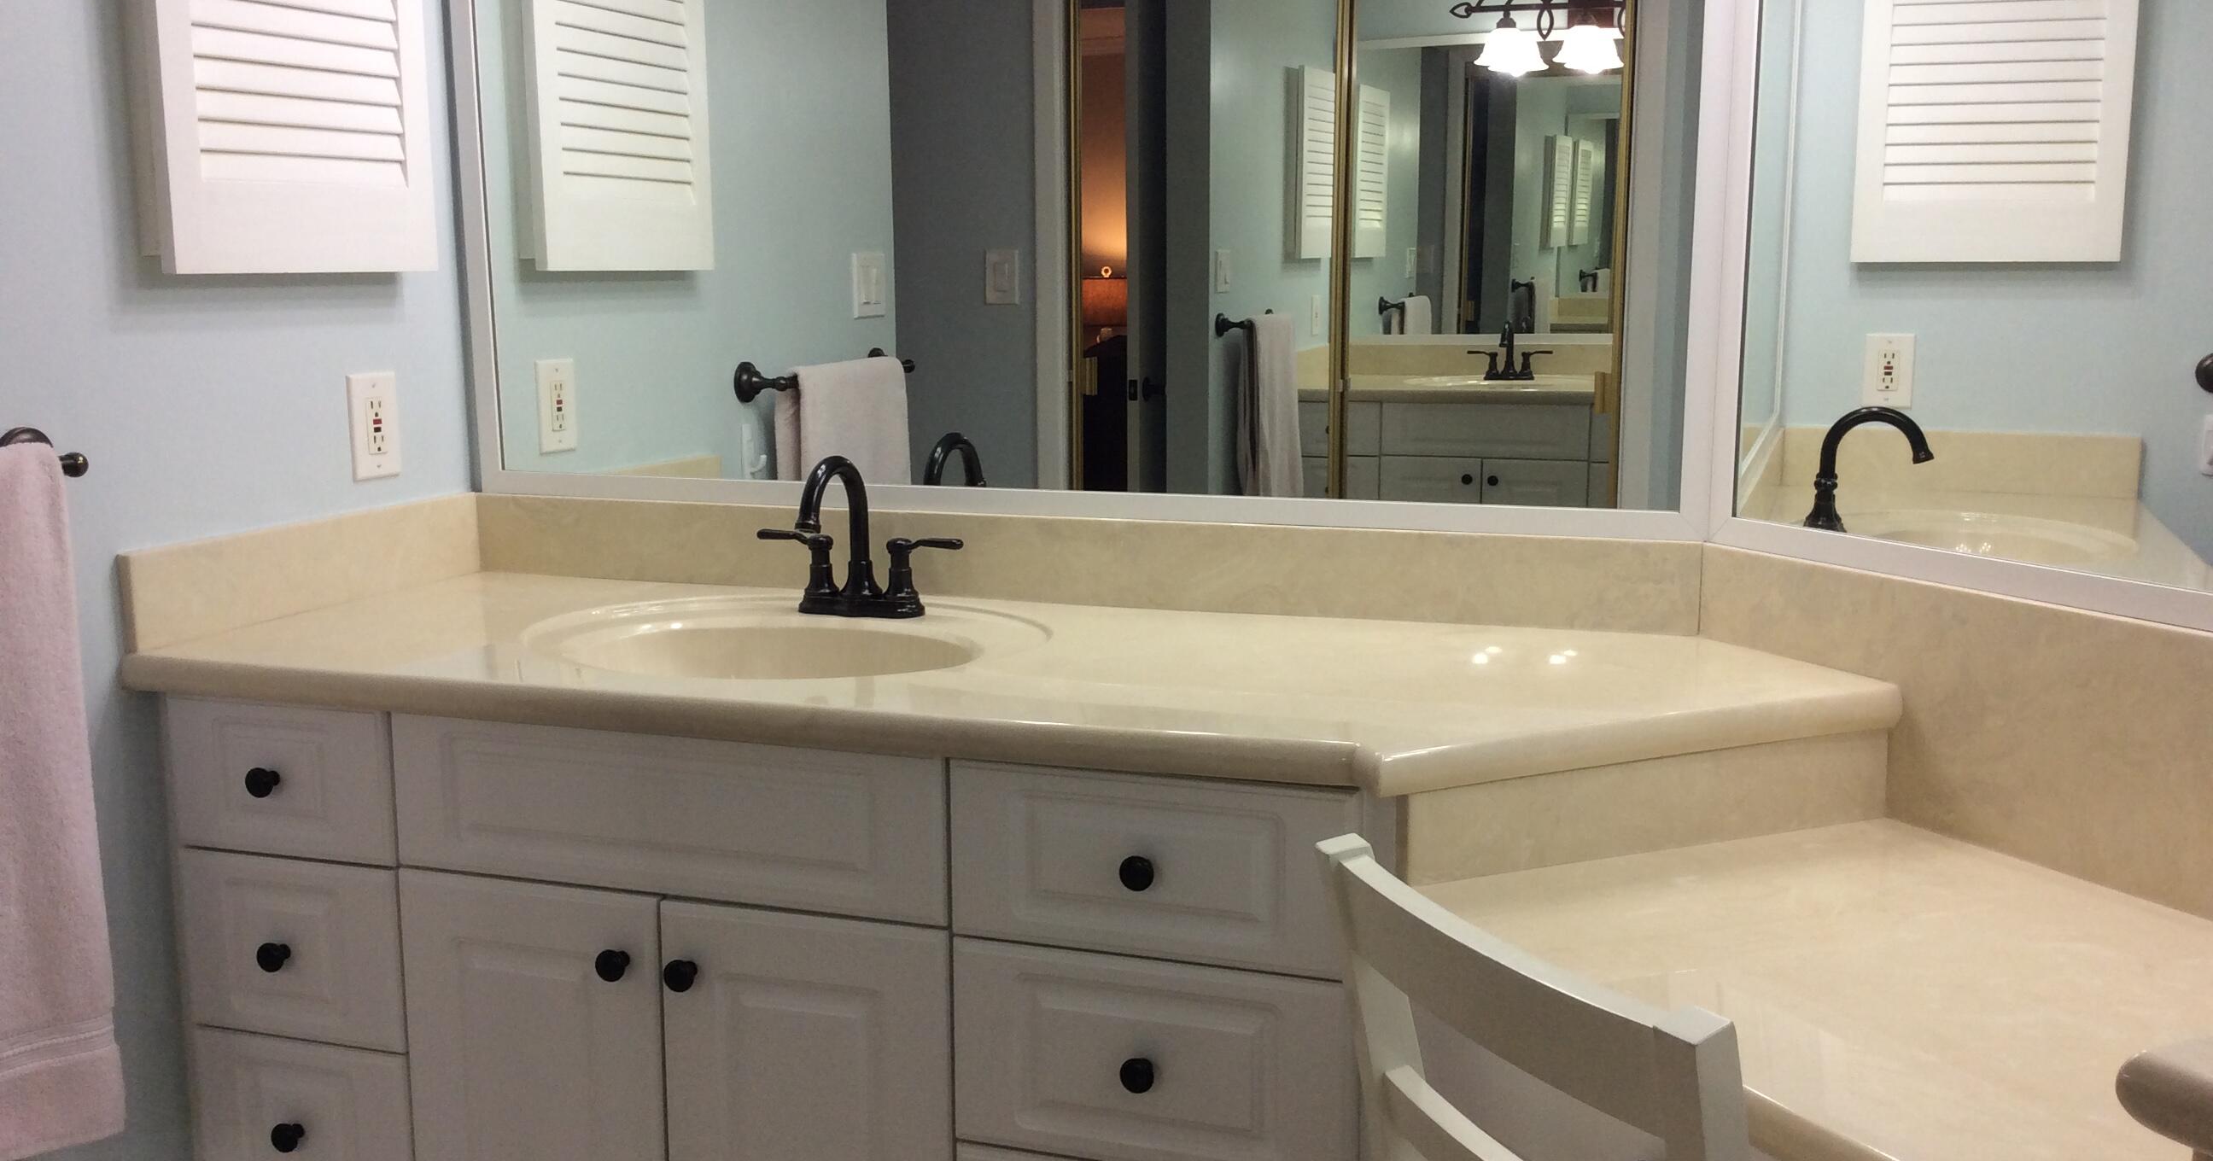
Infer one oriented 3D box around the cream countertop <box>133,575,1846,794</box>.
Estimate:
[{"bbox_3d":[-0.105,0.093,2.101,1.732,0.039,0.636,3,9,19],"label":"cream countertop"}]

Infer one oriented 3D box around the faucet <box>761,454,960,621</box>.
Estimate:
[{"bbox_3d":[-0.301,-0.046,2.288,0.258,0.183,0.165,3,9,19],"label":"faucet"}]

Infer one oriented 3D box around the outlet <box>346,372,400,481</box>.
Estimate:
[{"bbox_3d":[-0.887,-0.186,2.481,0.010,0.127,0.080,3,9,19],"label":"outlet"}]

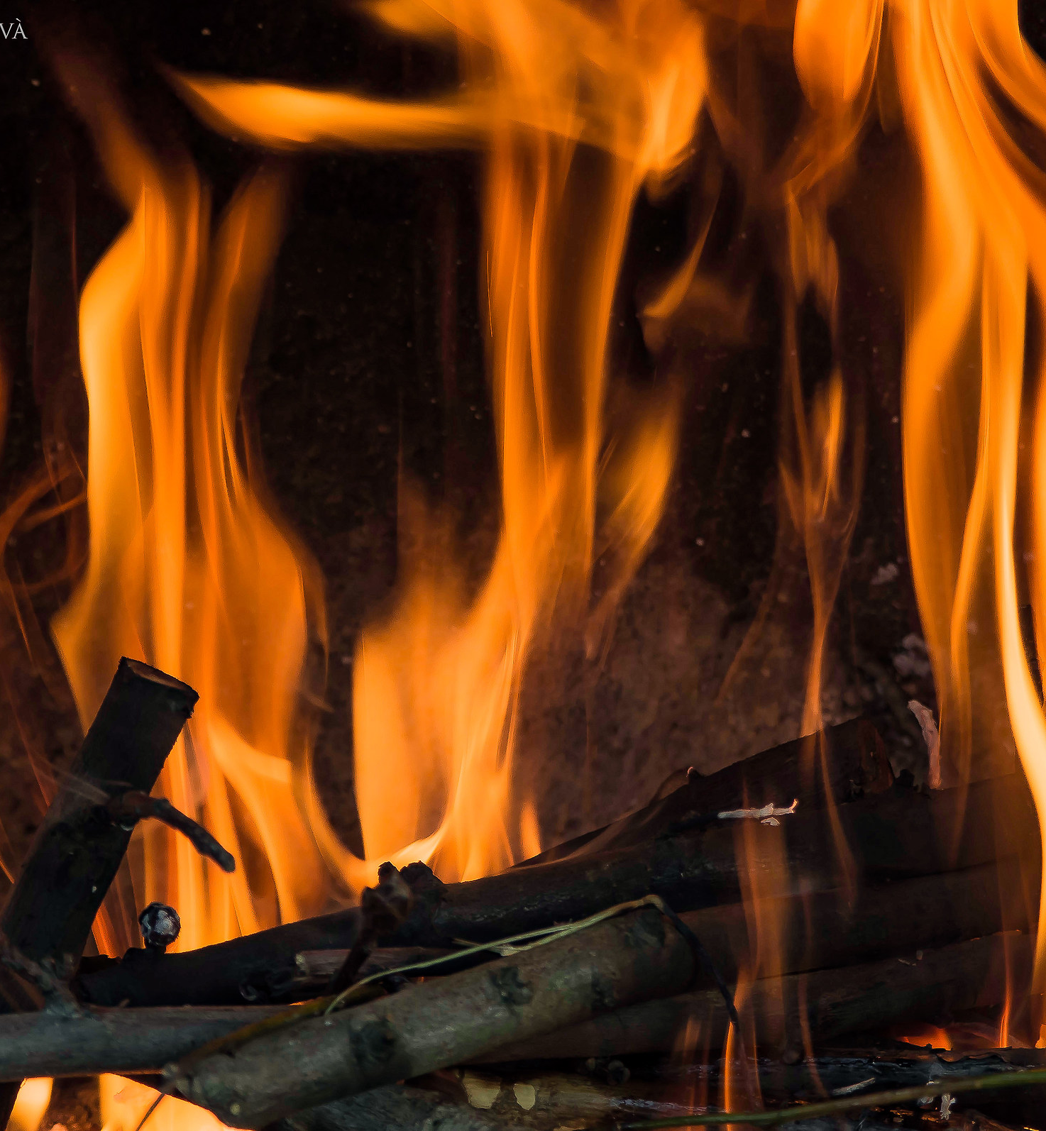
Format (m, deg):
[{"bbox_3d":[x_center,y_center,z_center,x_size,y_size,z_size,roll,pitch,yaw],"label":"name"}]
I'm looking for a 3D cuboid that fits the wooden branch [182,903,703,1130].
[{"bbox_3d":[-0.020,0.104,1.710,0.130,0.020,0.020,-19,15,-22],"label":"wooden branch"}]

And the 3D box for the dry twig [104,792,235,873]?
[{"bbox_3d":[-0.081,0.062,1.725,0.035,0.009,0.007,28,18,19],"label":"dry twig"}]

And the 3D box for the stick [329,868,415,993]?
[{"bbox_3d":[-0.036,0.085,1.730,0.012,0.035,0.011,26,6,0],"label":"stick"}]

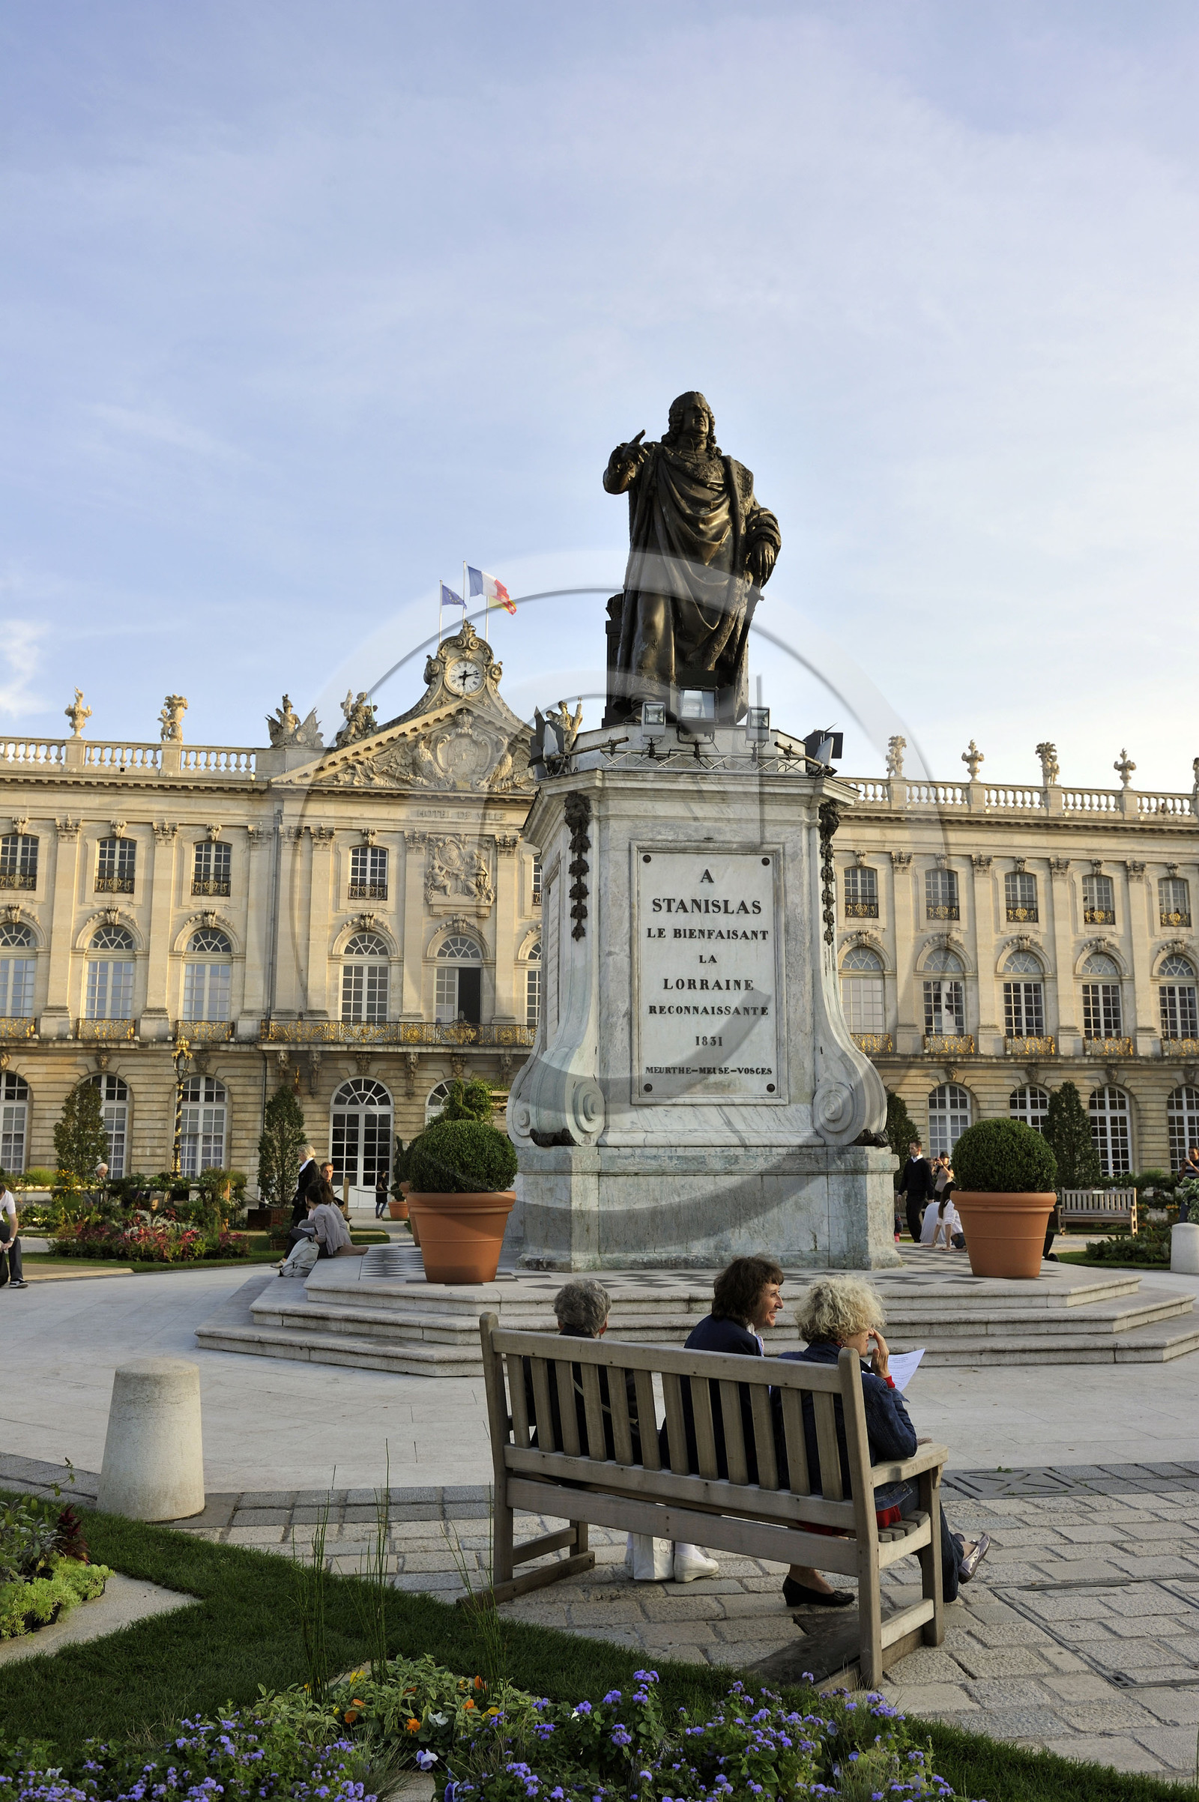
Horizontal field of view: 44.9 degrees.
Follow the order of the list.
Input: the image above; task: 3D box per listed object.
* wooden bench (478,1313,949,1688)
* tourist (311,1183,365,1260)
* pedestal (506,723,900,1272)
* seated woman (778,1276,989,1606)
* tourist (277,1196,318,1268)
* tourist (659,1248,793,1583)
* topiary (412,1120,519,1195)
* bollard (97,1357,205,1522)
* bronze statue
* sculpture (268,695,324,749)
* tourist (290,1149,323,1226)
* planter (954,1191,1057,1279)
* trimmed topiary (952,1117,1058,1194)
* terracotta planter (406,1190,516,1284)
[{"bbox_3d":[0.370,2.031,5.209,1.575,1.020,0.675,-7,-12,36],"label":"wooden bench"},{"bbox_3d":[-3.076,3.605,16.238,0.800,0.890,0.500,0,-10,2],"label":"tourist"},{"bbox_3d":[0.963,1.121,16.624,4.000,5.750,4.000,1,-10,-7],"label":"pedestal"},{"bbox_3d":[0.996,1.914,5.106,0.500,1.220,1.000,-7,-12,36],"label":"seated woman"},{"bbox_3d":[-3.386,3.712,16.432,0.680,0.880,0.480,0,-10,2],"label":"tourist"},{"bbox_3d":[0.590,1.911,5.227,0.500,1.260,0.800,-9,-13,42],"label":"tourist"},{"bbox_3d":[-1.240,2.353,13.379,0.980,0.690,0.980,1,-10,-7],"label":"topiary"},{"bbox_3d":[-2.057,2.468,6.717,0.495,0.660,0.495,0,-10,0],"label":"bollard"},{"bbox_3d":[1.116,-4.029,17.380,2.100,4.420,1.600,1,-10,-7],"label":"bronze statue"},{"bbox_3d":[-12.716,-7.492,60.543,2.360,2.300,1.300,2,-10,-10],"label":"sculpture"},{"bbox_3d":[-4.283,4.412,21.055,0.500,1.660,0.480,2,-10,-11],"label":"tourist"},{"bbox_3d":[3.905,3.211,13.963,1.020,0.790,1.020,0,-10,0],"label":"planter"},{"bbox_3d":[3.934,2.472,14.090,1.020,0.740,1.020,0,-10,0],"label":"trimmed topiary"},{"bbox_3d":[-1.249,3.060,13.261,1.000,0.810,1.000,1,-10,-7],"label":"terracotta planter"}]

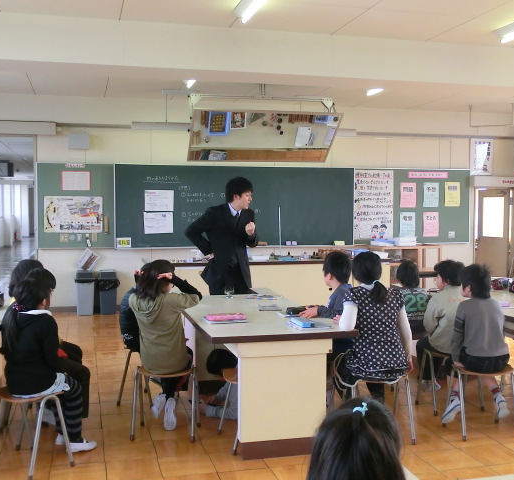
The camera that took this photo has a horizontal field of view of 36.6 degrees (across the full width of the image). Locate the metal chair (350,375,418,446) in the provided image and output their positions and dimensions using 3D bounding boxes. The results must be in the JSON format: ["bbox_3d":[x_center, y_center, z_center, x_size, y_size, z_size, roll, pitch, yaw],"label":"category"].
[{"bbox_3d":[0.760,1.074,4.960,0.400,0.430,0.370,0,3,-13],"label":"metal chair"}]

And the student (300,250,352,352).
[{"bbox_3d":[0.535,0.668,5.650,0.530,1.180,0.420,1,3,18],"label":"student"}]

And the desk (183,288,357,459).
[{"bbox_3d":[-0.082,0.869,5.738,0.900,0.735,2.390,-1,3,-13],"label":"desk"}]

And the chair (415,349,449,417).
[{"bbox_3d":[1.430,1.019,5.728,0.400,0.435,0.340,-1,3,-13],"label":"chair"}]

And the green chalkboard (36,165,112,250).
[{"bbox_3d":[-2.505,-0.467,10.763,1.075,1.185,0.045,-1,3,-13],"label":"green chalkboard"}]

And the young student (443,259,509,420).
[{"bbox_3d":[1.485,0.719,5.260,0.430,1.100,0.520,-1,3,-18],"label":"young student"}]

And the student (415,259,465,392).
[{"bbox_3d":[1.402,0.678,5.901,0.410,1.100,0.580,-2,3,-31],"label":"student"}]

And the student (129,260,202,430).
[{"bbox_3d":[-0.596,0.692,5.193,0.460,1.120,0.560,1,3,13],"label":"student"}]

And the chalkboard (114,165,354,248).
[{"bbox_3d":[-0.270,-0.490,11.487,3.648,1.195,0.070,0,3,-14],"label":"chalkboard"}]

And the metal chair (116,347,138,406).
[{"bbox_3d":[-0.822,1.014,5.916,0.340,0.430,0.400,1,3,16],"label":"metal chair"}]

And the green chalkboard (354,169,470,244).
[{"bbox_3d":[2.460,-0.520,12.203,1.997,1.182,0.050,0,3,-14],"label":"green chalkboard"}]

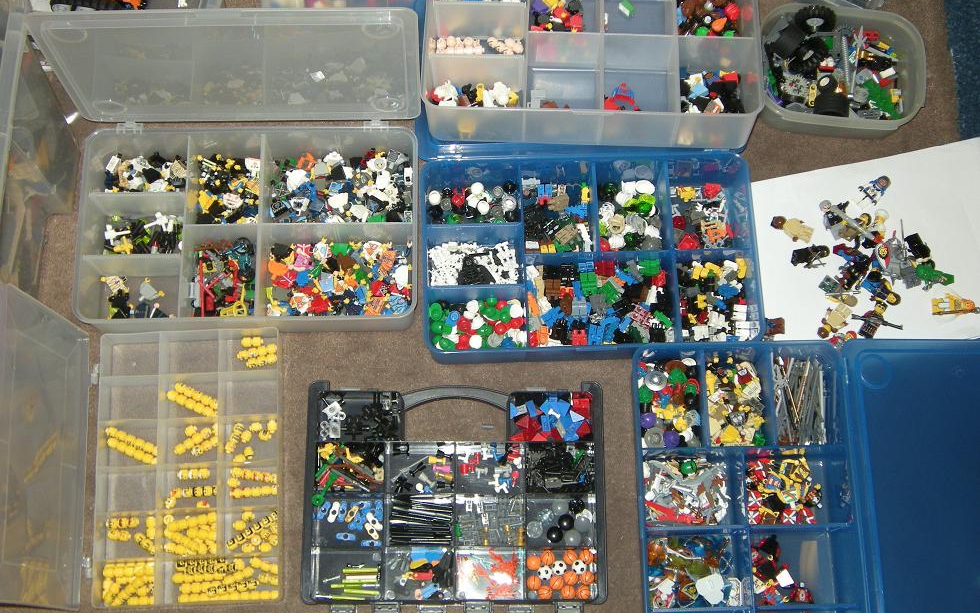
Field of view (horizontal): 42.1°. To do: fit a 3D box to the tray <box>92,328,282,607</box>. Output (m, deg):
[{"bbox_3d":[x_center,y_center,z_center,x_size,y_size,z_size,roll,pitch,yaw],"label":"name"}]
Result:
[{"bbox_3d":[-0.287,0.155,1.228,0.173,0.037,0.262,-2,74,-3],"label":"tray"}]

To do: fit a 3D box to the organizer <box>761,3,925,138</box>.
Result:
[{"bbox_3d":[0.370,-0.245,1.359,0.173,0.049,0.136,6,74,0],"label":"organizer"}]

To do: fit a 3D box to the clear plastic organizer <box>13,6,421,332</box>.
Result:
[{"bbox_3d":[-0.234,-0.112,1.192,0.340,0.259,0.221,-1,74,-2],"label":"clear plastic organizer"}]

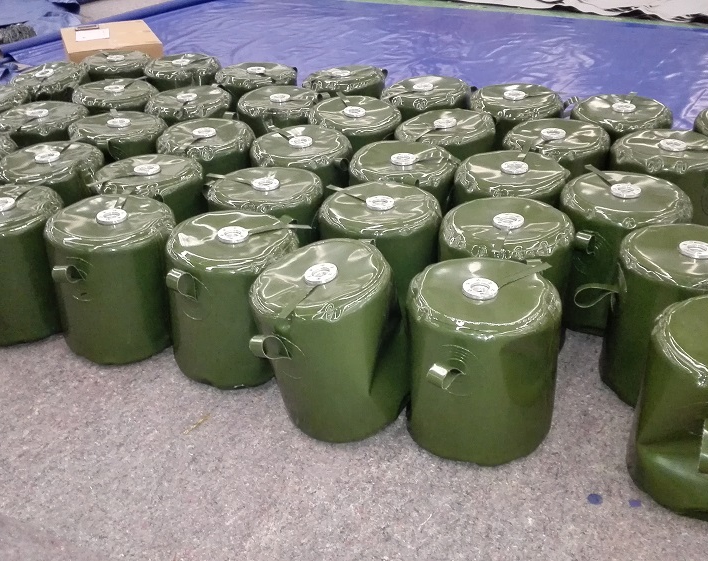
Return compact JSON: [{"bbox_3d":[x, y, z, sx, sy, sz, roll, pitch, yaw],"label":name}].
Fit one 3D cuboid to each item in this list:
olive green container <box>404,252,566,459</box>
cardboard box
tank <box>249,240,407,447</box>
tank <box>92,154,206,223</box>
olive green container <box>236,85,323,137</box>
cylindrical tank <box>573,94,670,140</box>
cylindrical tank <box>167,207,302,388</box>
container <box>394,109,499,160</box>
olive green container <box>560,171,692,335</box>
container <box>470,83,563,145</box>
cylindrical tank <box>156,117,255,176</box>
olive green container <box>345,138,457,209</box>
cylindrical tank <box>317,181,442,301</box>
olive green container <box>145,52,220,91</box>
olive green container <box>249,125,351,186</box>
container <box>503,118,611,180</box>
[{"bbox_3d":[0.351,0.213,2.083,0.412,0.461,0.412,-2,32,1],"label":"olive green container"},{"bbox_3d":[-1.610,-1.498,4.973,0.564,0.277,0.705,-14,34,-18],"label":"cardboard box"},{"bbox_3d":[-0.063,0.169,2.039,0.385,0.440,0.385,-2,32,0],"label":"tank"},{"bbox_3d":[-0.755,-0.215,2.854,0.412,0.461,0.412,-11,33,-14],"label":"tank"},{"bbox_3d":[-0.306,-0.593,3.279,0.385,0.440,0.385,-2,32,0],"label":"olive green container"},{"bbox_3d":[1.150,-0.541,3.255,0.412,0.461,0.412,9,33,18],"label":"cylindrical tank"},{"bbox_3d":[-0.366,0.050,2.397,0.412,0.461,0.412,-2,32,1],"label":"cylindrical tank"},{"bbox_3d":[0.356,-0.414,2.949,0.385,0.440,0.385,-2,32,0],"label":"container"},{"bbox_3d":[0.886,-0.101,2.501,0.400,0.445,0.400,10,34,19],"label":"olive green container"},{"bbox_3d":[0.737,-0.639,3.442,0.412,0.461,0.412,5,32,11],"label":"container"},{"bbox_3d":[-0.564,-0.381,2.956,0.385,0.440,0.385,-2,32,0],"label":"cylindrical tank"},{"bbox_3d":[0.187,-0.247,2.782,0.400,0.445,0.400,0,32,4],"label":"olive green container"},{"bbox_3d":[0.092,-0.062,2.547,0.412,0.461,0.412,-1,32,2],"label":"cylindrical tank"},{"bbox_3d":[-0.894,-0.951,3.993,0.400,0.445,0.400,-9,32,-10],"label":"olive green container"},{"bbox_3d":[-0.204,-0.360,3.053,0.412,0.461,0.412,-2,32,1],"label":"olive green container"},{"bbox_3d":[0.781,-0.371,2.946,0.400,0.445,0.400,7,33,14],"label":"container"}]

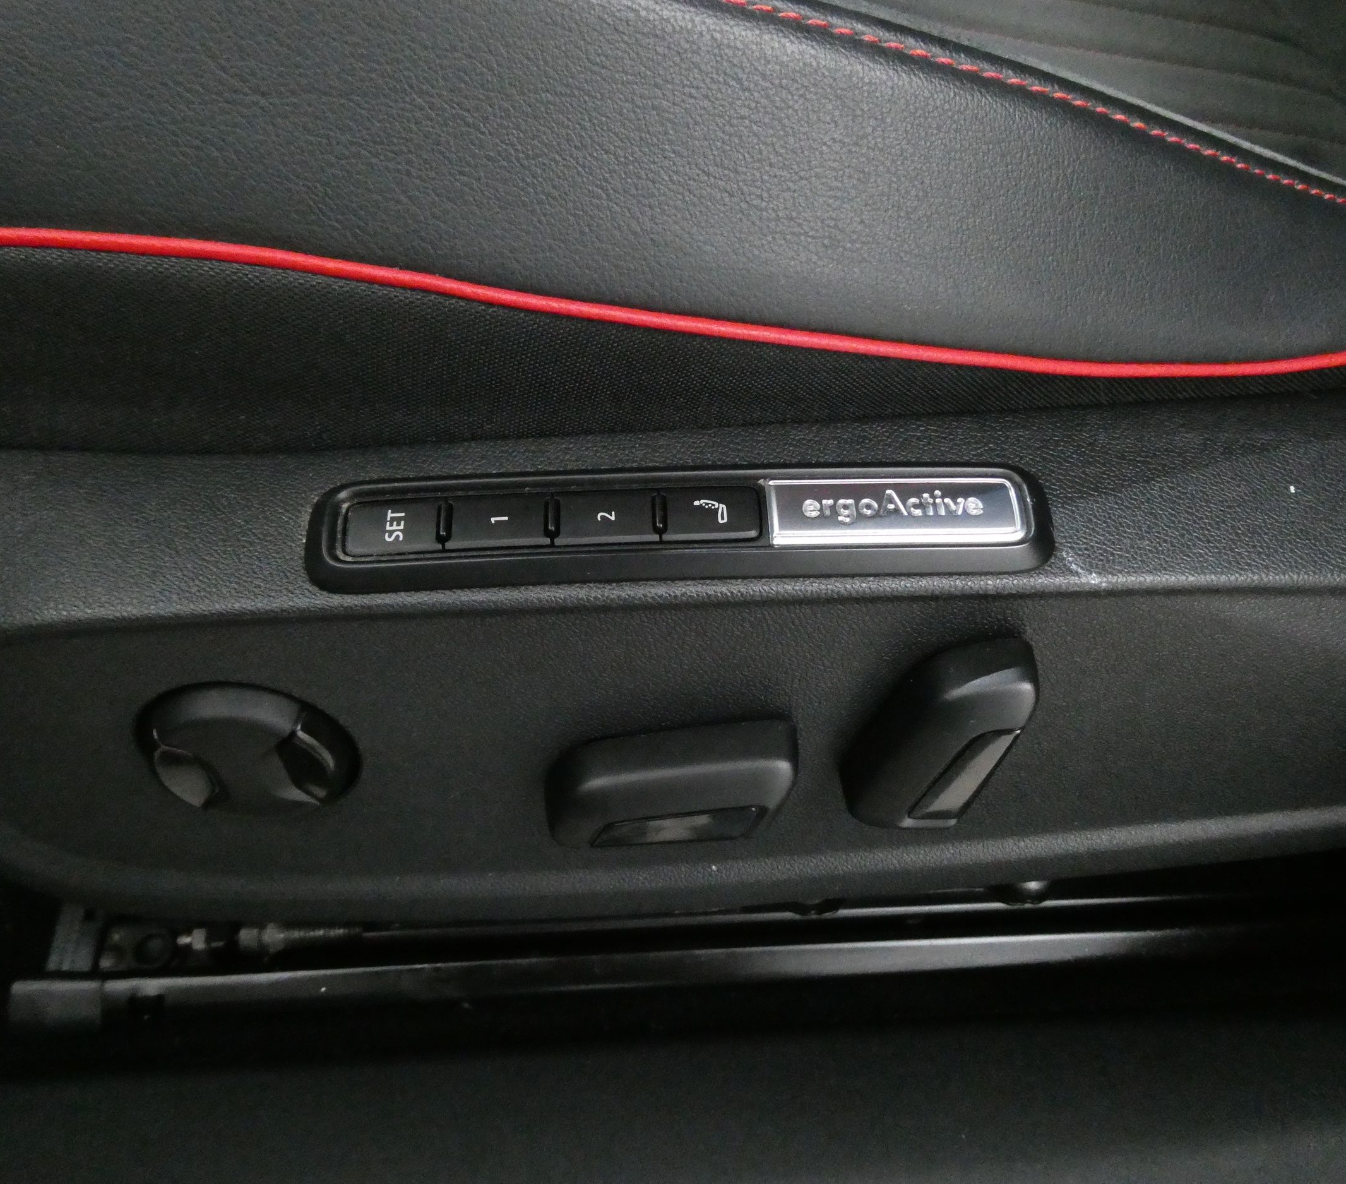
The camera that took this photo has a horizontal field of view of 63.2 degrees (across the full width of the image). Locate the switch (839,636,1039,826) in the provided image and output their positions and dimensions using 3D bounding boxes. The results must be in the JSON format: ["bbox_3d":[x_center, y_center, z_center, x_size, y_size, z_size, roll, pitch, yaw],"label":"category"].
[{"bbox_3d":[0.064,0.036,0.265,0.025,0.054,0.019,13,43,-13],"label":"switch"}]

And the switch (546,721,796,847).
[{"bbox_3d":[0.000,0.050,0.278,0.062,0.025,0.019,-6,45,5],"label":"switch"}]

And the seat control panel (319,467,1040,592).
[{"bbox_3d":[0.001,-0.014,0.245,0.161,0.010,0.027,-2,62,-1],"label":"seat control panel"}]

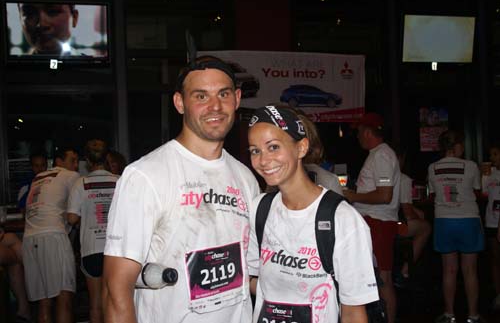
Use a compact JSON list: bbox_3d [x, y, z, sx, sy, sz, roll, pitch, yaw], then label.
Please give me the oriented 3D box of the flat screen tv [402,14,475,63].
[{"bbox_3d":[2.485,-1.595,7.700,1.090,0.680,0.100,-2,14,-15],"label":"flat screen tv"}]

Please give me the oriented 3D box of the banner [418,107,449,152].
[{"bbox_3d":[2.450,-0.427,7.800,0.460,0.610,0.020,-2,0,-14],"label":"banner"}]

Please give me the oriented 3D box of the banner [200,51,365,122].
[{"bbox_3d":[0.369,-0.918,7.300,2.240,0.870,0.030,-2,0,-14],"label":"banner"}]

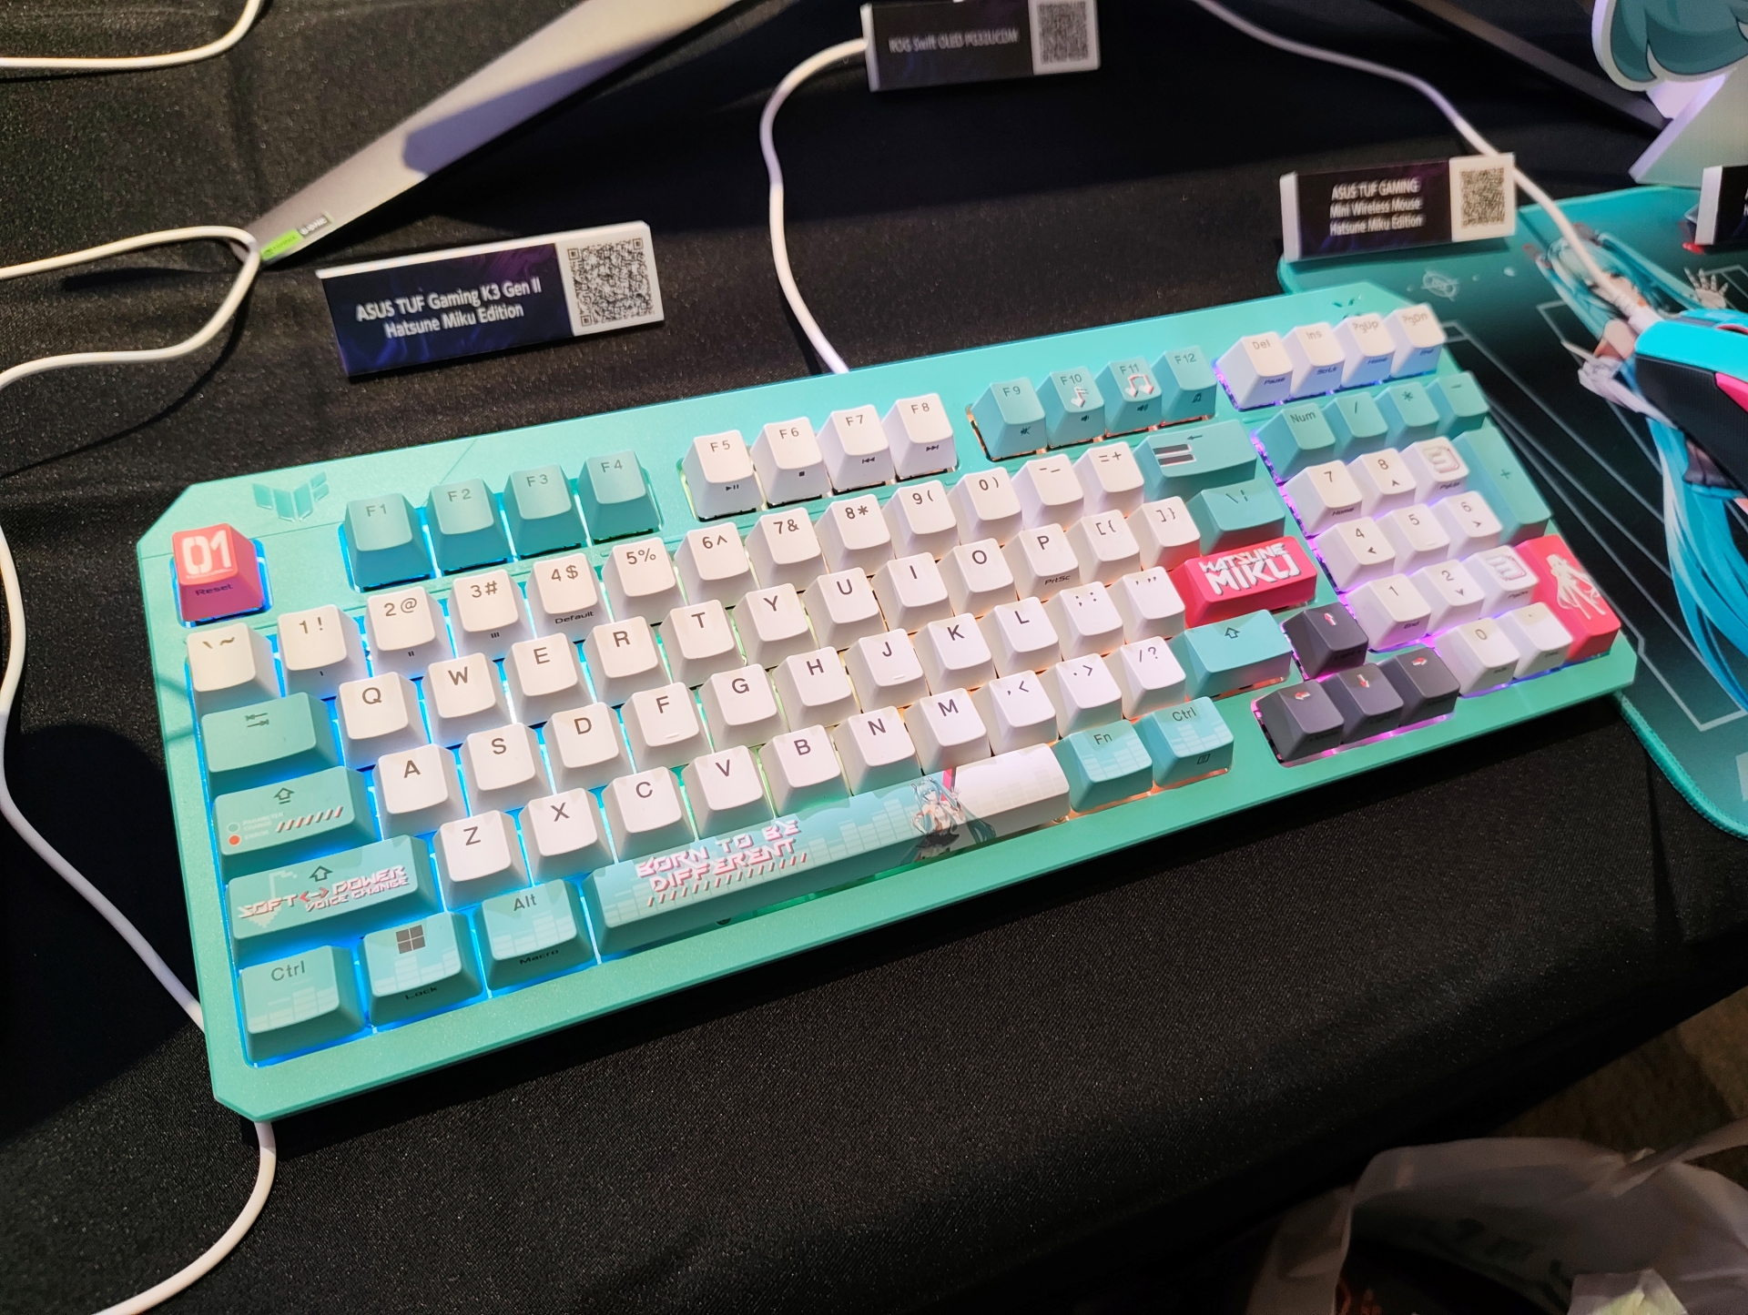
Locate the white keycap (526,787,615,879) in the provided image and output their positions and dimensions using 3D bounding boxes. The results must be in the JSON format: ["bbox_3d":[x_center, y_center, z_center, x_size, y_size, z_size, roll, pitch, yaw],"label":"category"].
[{"bbox_3d":[-0.069,0.039,0.273,0.018,0.009,0.018,-14,69,-17],"label":"white keycap"}]

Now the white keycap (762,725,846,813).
[{"bbox_3d":[-0.016,0.026,0.289,0.018,0.010,0.018,-14,67,-17],"label":"white keycap"}]

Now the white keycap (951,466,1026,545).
[{"bbox_3d":[0.032,-0.041,0.330,0.018,0.011,0.018,-14,69,-17],"label":"white keycap"}]

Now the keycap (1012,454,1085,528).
[{"bbox_3d":[0.049,-0.045,0.336,0.018,0.013,0.018,-14,67,-17],"label":"keycap"}]

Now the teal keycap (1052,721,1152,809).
[{"bbox_3d":[0.059,0.026,0.304,0.023,0.010,0.018,-14,68,-17],"label":"teal keycap"}]

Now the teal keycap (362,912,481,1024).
[{"bbox_3d":[-0.096,0.064,0.255,0.023,0.010,0.018,-14,67,-17],"label":"teal keycap"}]

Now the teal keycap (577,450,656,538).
[{"bbox_3d":[-0.066,-0.043,0.311,0.018,0.012,0.018,-14,68,-17],"label":"teal keycap"}]

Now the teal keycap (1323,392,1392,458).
[{"bbox_3d":[0.145,-0.069,0.365,0.018,0.012,0.018,-14,68,-17],"label":"teal keycap"}]

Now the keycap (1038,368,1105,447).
[{"bbox_3d":[0.058,-0.073,0.349,0.018,0.012,0.018,-14,69,-17],"label":"keycap"}]

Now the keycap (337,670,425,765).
[{"bbox_3d":[-0.113,0.014,0.276,0.018,0.010,0.018,-14,68,-17],"label":"keycap"}]

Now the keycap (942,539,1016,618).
[{"bbox_3d":[0.029,-0.021,0.322,0.018,0.011,0.018,-14,67,-17],"label":"keycap"}]

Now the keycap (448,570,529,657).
[{"bbox_3d":[-0.092,-0.010,0.290,0.018,0.012,0.018,-14,68,-17],"label":"keycap"}]

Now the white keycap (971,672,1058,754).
[{"bbox_3d":[0.037,0.013,0.306,0.018,0.010,0.018,-14,68,-17],"label":"white keycap"}]

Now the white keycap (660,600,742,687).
[{"bbox_3d":[-0.042,-0.004,0.299,0.018,0.011,0.018,-14,67,-17],"label":"white keycap"}]

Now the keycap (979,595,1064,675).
[{"bbox_3d":[0.040,-0.005,0.316,0.018,0.009,0.018,-14,68,-17],"label":"keycap"}]

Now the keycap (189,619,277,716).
[{"bbox_3d":[-0.145,0.003,0.274,0.018,0.011,0.018,-14,69,-17],"label":"keycap"}]

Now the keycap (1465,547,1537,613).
[{"bbox_3d":[0.182,-0.022,0.352,0.018,0.010,0.018,-14,68,-17],"label":"keycap"}]

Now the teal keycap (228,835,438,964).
[{"bbox_3d":[-0.115,0.051,0.258,0.042,0.010,0.018,-14,68,-17],"label":"teal keycap"}]

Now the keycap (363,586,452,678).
[{"bbox_3d":[-0.110,-0.006,0.285,0.018,0.012,0.018,-14,68,-17],"label":"keycap"}]

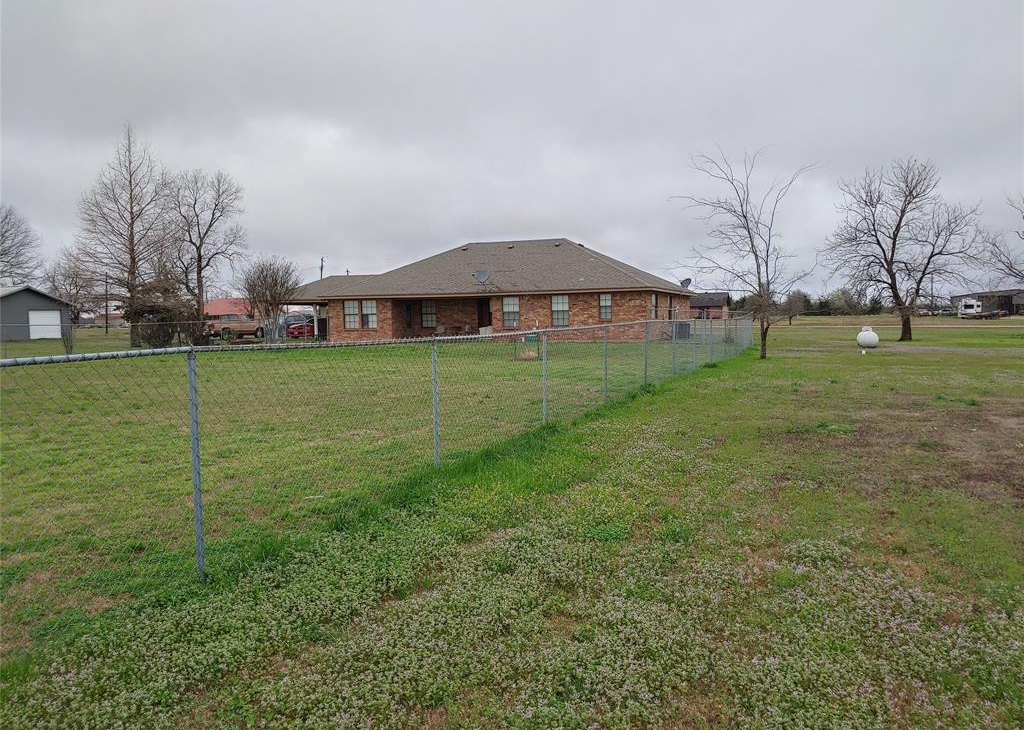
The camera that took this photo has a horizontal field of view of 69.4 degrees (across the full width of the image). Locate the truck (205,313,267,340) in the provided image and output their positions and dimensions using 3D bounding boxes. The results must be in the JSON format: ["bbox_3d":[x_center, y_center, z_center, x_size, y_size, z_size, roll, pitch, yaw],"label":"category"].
[{"bbox_3d":[-19.478,-2.693,52.000,1.950,1.780,5.300,1,4,23],"label":"truck"}]

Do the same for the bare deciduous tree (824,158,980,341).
[{"bbox_3d":[17.426,-5.154,33.000,6.820,8.210,6.480,-1,4,0],"label":"bare deciduous tree"}]

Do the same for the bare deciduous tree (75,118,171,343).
[{"bbox_3d":[-21.014,-7.032,40.000,5.300,12.060,5.300,-1,4,0],"label":"bare deciduous tree"}]

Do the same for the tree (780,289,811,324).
[{"bbox_3d":[28.753,-5.882,75.000,3.040,3.550,3.040,-1,4,0],"label":"tree"}]

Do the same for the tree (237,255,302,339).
[{"bbox_3d":[-14.593,-4.017,44.500,3.970,5.150,3.850,-1,4,0],"label":"tree"}]

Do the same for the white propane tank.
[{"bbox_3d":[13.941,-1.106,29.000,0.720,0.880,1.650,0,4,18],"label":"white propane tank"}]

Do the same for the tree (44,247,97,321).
[{"bbox_3d":[-52.538,-9.312,88.000,6.660,9.340,6.660,-1,4,0],"label":"tree"}]

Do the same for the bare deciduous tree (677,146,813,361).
[{"bbox_3d":[6.981,-3.370,22.300,4.040,6.380,3.830,-1,4,0],"label":"bare deciduous tree"}]

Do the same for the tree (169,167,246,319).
[{"bbox_3d":[-19.147,-6.980,46.500,4.900,10.630,4.900,-1,4,0],"label":"tree"}]

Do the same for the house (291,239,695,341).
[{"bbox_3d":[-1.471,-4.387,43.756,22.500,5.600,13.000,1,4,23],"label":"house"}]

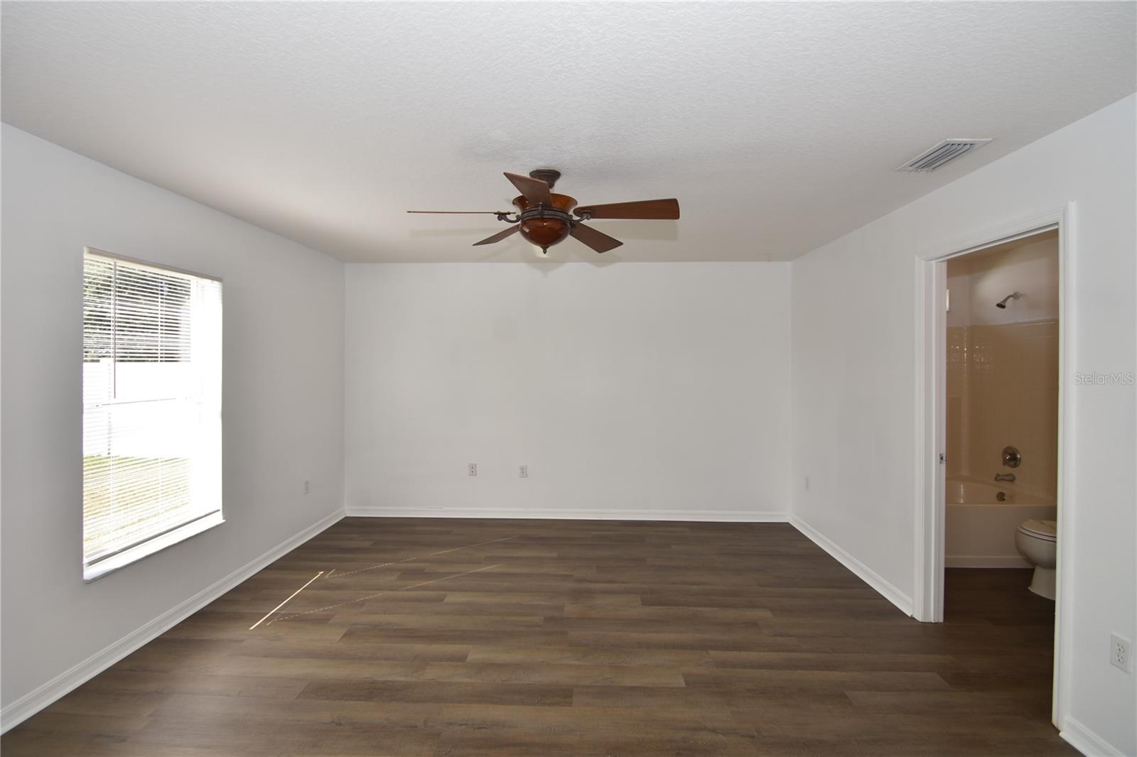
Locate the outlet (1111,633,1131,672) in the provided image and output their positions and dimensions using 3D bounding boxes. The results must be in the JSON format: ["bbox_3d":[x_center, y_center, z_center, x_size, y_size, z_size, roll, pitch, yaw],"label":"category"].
[{"bbox_3d":[1.979,0.982,1.696,0.008,0.114,0.070,0,2,2],"label":"outlet"}]

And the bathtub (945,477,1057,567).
[{"bbox_3d":[2.917,1.133,3.928,1.505,0.475,0.935,0,2,2],"label":"bathtub"}]

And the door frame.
[{"bbox_3d":[2.059,0.354,2.304,0.142,2.125,0.905,0,2,2],"label":"door frame"}]

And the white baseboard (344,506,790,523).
[{"bbox_3d":[-0.045,1.296,4.540,4.250,0.100,0.015,0,2,2],"label":"white baseboard"}]

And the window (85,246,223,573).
[{"bbox_3d":[-2.278,0.133,2.636,0.035,1.495,0.830,0,2,2],"label":"window"}]

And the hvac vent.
[{"bbox_3d":[1.702,-1.012,2.165,0.195,0.018,0.328,0,2,2],"label":"hvac vent"}]

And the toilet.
[{"bbox_3d":[3.284,1.027,3.059,0.700,0.740,0.460,0,2,2],"label":"toilet"}]

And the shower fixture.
[{"bbox_3d":[3.589,-0.642,3.885,0.170,0.140,0.080,0,2,2],"label":"shower fixture"}]

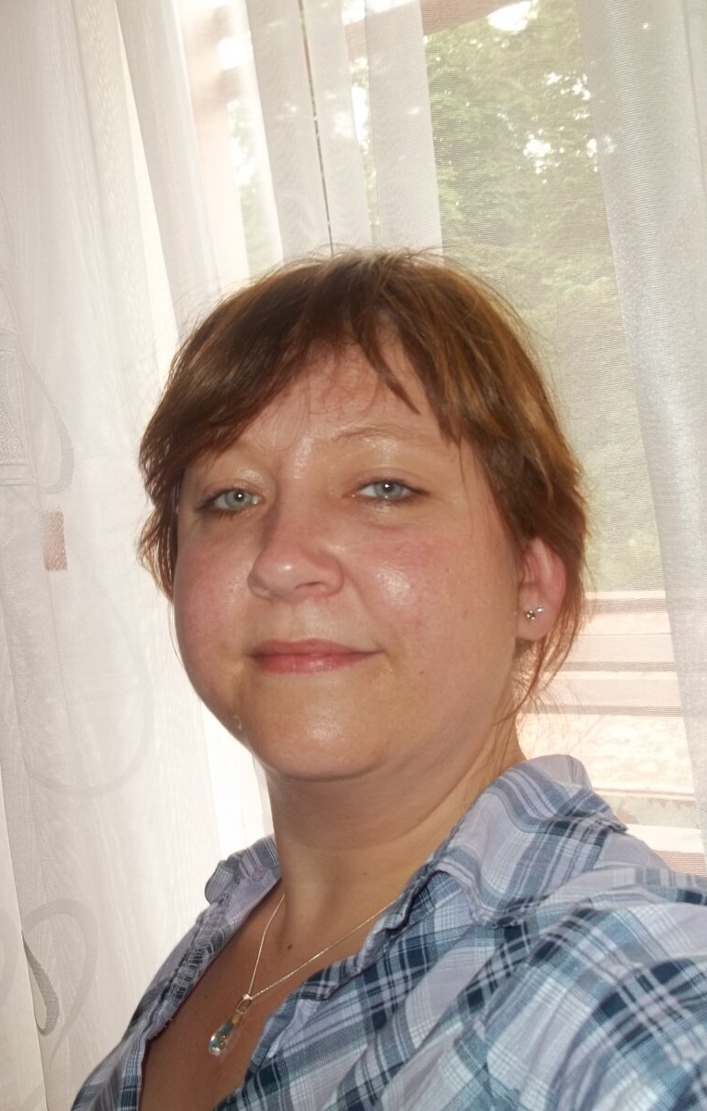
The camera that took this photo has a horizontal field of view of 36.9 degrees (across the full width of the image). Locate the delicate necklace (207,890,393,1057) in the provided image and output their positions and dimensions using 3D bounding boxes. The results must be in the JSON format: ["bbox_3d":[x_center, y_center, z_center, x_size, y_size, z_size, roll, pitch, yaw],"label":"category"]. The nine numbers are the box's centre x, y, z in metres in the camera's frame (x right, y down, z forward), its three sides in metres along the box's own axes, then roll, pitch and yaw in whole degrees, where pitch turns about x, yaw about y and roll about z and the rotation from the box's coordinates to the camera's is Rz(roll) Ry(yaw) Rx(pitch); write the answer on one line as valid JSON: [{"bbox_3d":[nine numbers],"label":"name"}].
[{"bbox_3d":[0.002,0.155,0.505,0.160,0.120,0.130,-4,-6,-43],"label":"delicate necklace"}]

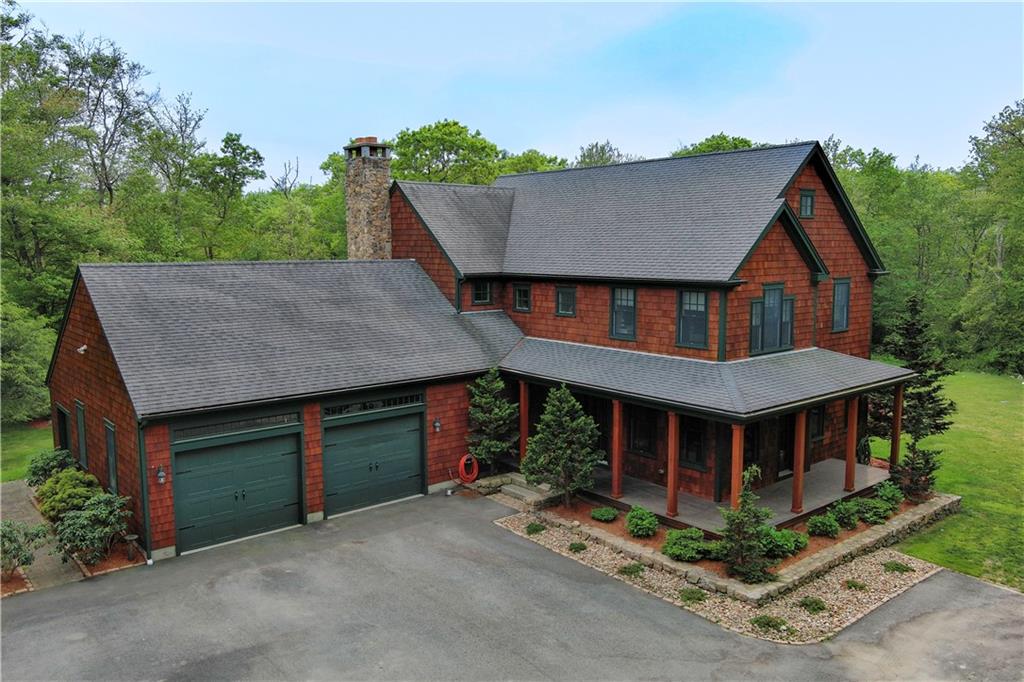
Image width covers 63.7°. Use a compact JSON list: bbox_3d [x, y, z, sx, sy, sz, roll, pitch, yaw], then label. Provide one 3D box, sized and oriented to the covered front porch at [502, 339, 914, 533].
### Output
[{"bbox_3d":[5.504,2.229,24.228,8.302,4.050,8.667,-6,9,-39],"label":"covered front porch"}]

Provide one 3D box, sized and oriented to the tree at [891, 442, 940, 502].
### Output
[{"bbox_3d":[11.045,3.508,22.572,1.368,1.541,1.368,-6,9,-39],"label":"tree"}]

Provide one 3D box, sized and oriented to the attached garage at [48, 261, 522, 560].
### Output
[{"bbox_3d":[-7.456,0.940,25.507,10.492,6.772,9.873,-6,9,-39],"label":"attached garage"}]

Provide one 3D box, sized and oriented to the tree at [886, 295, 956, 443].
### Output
[{"bbox_3d":[12.818,1.220,26.135,2.532,5.384,2.532,-6,9,-39],"label":"tree"}]

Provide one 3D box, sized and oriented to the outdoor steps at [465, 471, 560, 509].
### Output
[{"bbox_3d":[0.143,4.277,23.810,1.500,0.460,2.500,-6,9,-39],"label":"outdoor steps"}]

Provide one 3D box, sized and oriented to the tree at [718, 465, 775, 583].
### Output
[{"bbox_3d":[4.939,3.792,17.370,1.179,2.439,1.179,0,7,0],"label":"tree"}]

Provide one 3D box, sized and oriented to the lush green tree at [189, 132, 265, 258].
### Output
[{"bbox_3d":[-14.749,-4.338,43.365,4.413,12.960,4.413,-6,9,-39],"label":"lush green tree"}]

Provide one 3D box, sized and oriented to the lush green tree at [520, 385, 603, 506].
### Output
[{"bbox_3d":[1.335,2.805,22.238,2.211,3.311,2.211,0,7,0],"label":"lush green tree"}]

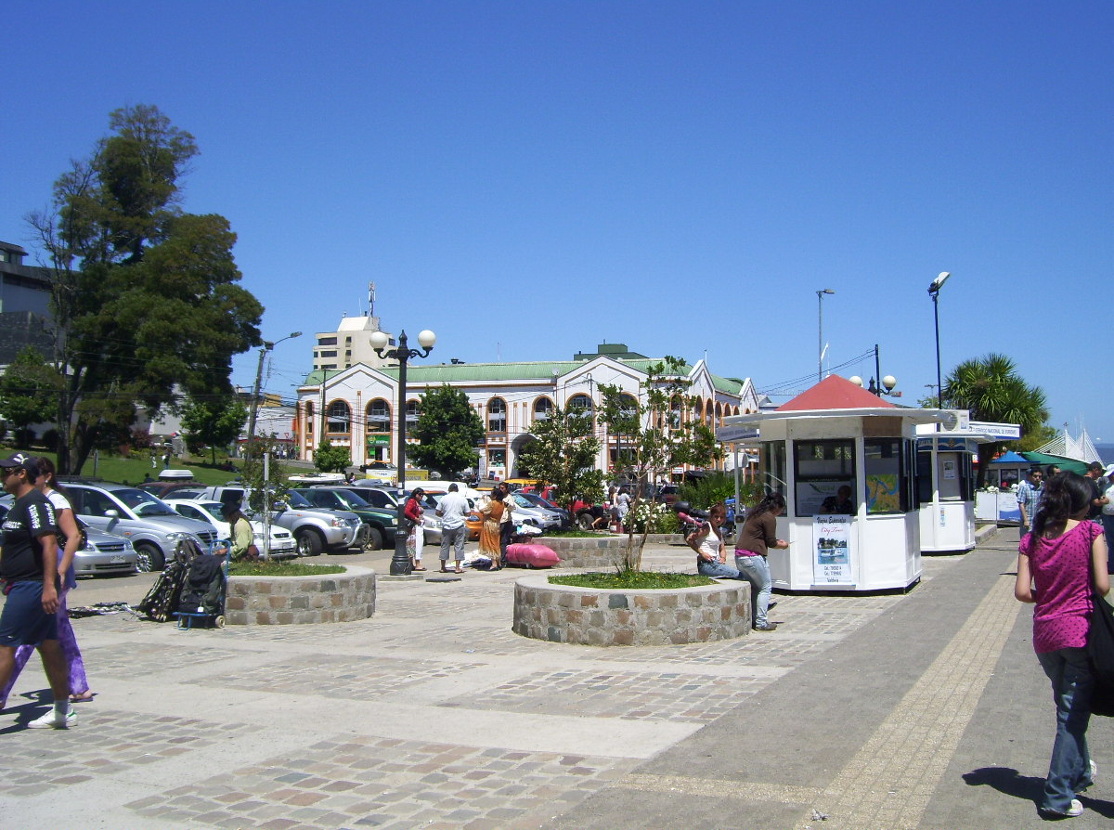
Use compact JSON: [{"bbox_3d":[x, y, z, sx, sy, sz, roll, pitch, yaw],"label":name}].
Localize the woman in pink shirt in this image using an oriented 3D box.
[{"bbox_3d":[2.380,1.075,5.450,0.500,1.610,0.420,-2,-3,25],"label":"woman in pink shirt"}]

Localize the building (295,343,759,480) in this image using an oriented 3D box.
[{"bbox_3d":[-2.900,0.900,138.000,44.000,15.000,34.000,-1,-3,20],"label":"building"}]

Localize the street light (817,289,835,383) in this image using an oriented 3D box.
[{"bbox_3d":[11.600,-0.450,50.000,0.850,9.800,0.350,-1,-3,14],"label":"street light"}]

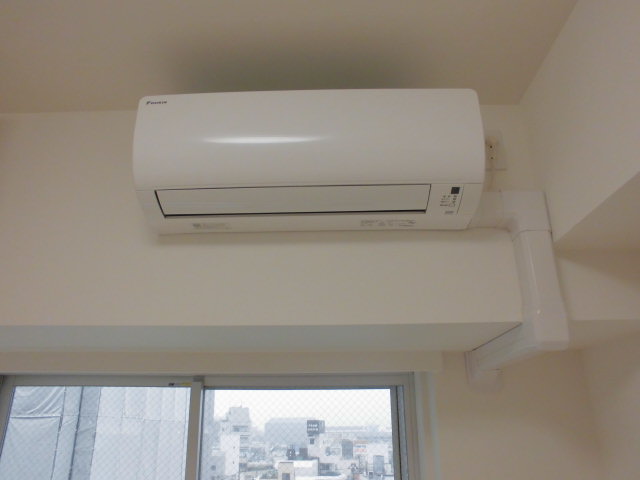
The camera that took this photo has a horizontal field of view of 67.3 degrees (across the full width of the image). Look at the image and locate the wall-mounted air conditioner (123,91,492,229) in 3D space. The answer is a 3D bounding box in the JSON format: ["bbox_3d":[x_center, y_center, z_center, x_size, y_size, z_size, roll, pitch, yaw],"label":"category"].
[{"bbox_3d":[-0.024,-0.189,1.167,0.775,0.284,0.203,-1,-22,1],"label":"wall-mounted air conditioner"}]

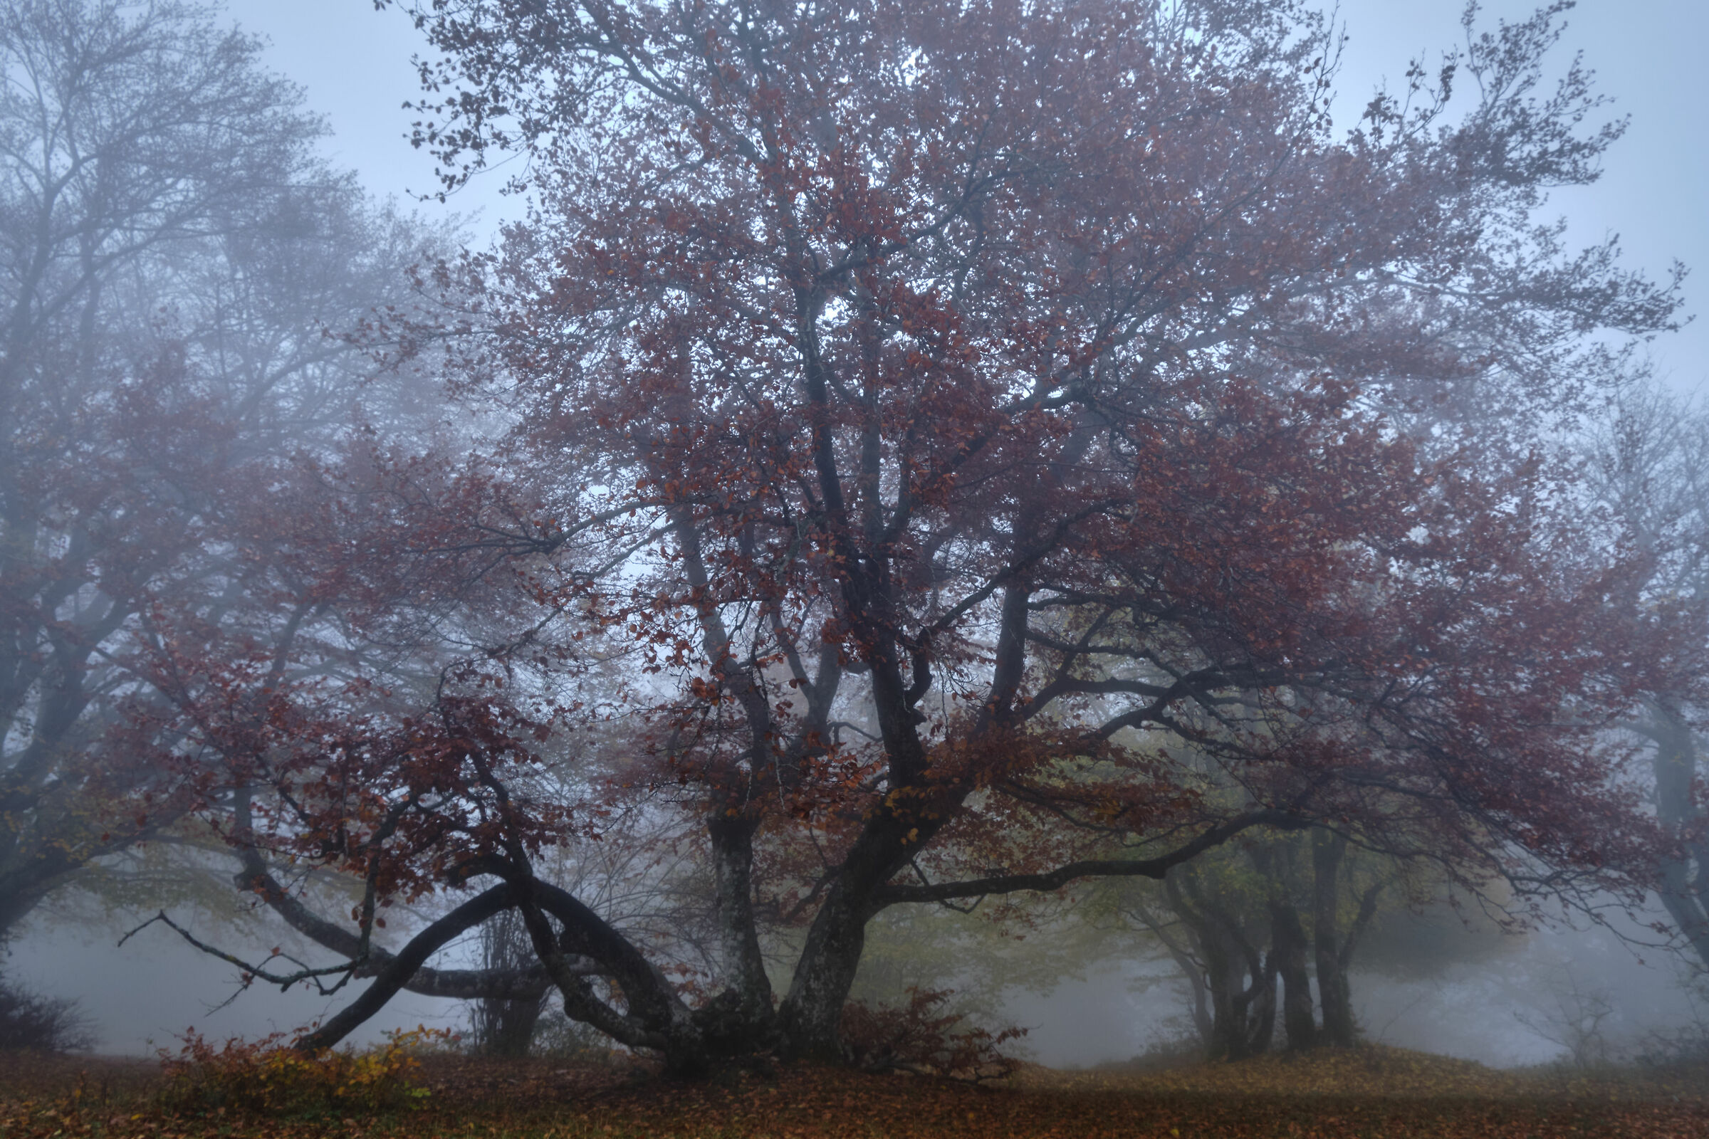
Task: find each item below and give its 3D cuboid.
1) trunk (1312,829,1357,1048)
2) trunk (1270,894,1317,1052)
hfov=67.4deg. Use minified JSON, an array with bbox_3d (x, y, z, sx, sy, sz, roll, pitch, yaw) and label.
[{"bbox_3d":[5.660,4.332,15.133,0.410,2.550,0.410,0,-15,0],"label":"trunk"},{"bbox_3d":[5.149,4.720,15.087,0.410,1.820,0.410,0,-15,0],"label":"trunk"}]

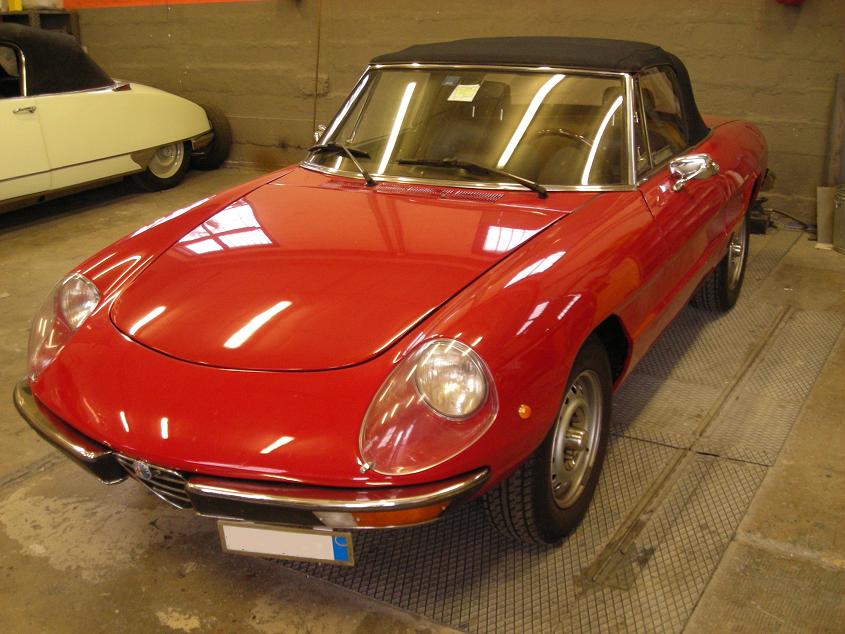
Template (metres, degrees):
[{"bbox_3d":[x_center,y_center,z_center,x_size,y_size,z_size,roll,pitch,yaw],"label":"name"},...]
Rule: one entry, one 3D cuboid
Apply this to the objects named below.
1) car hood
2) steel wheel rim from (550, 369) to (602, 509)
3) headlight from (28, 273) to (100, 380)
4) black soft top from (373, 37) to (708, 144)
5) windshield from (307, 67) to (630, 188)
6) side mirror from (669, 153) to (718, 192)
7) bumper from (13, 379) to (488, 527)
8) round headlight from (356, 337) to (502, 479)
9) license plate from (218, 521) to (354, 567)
[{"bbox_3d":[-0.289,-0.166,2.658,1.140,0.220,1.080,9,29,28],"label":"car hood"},{"bbox_3d":[0.374,0.330,2.610,0.150,0.390,0.390,9,21,28],"label":"steel wheel rim"},{"bbox_3d":[-1.044,0.019,2.630,0.250,0.250,0.360,9,21,28],"label":"headlight"},{"bbox_3d":[0.509,-0.952,3.912,1.250,0.450,1.080,9,21,28],"label":"black soft top"},{"bbox_3d":[0.164,-0.694,3.345,1.330,0.480,0.140,9,-19,28],"label":"windshield"},{"bbox_3d":[0.892,-0.490,3.076,0.140,0.110,0.110,9,21,28],"label":"side mirror"},{"bbox_3d":[-0.570,0.337,2.285,1.470,0.125,0.370,9,21,28],"label":"bumper"},{"bbox_3d":[0.038,0.192,2.050,0.250,0.250,0.360,9,21,28],"label":"round headlight"},{"bbox_3d":[-0.327,0.547,2.240,0.340,0.112,0.020,3,31,9],"label":"license plate"}]

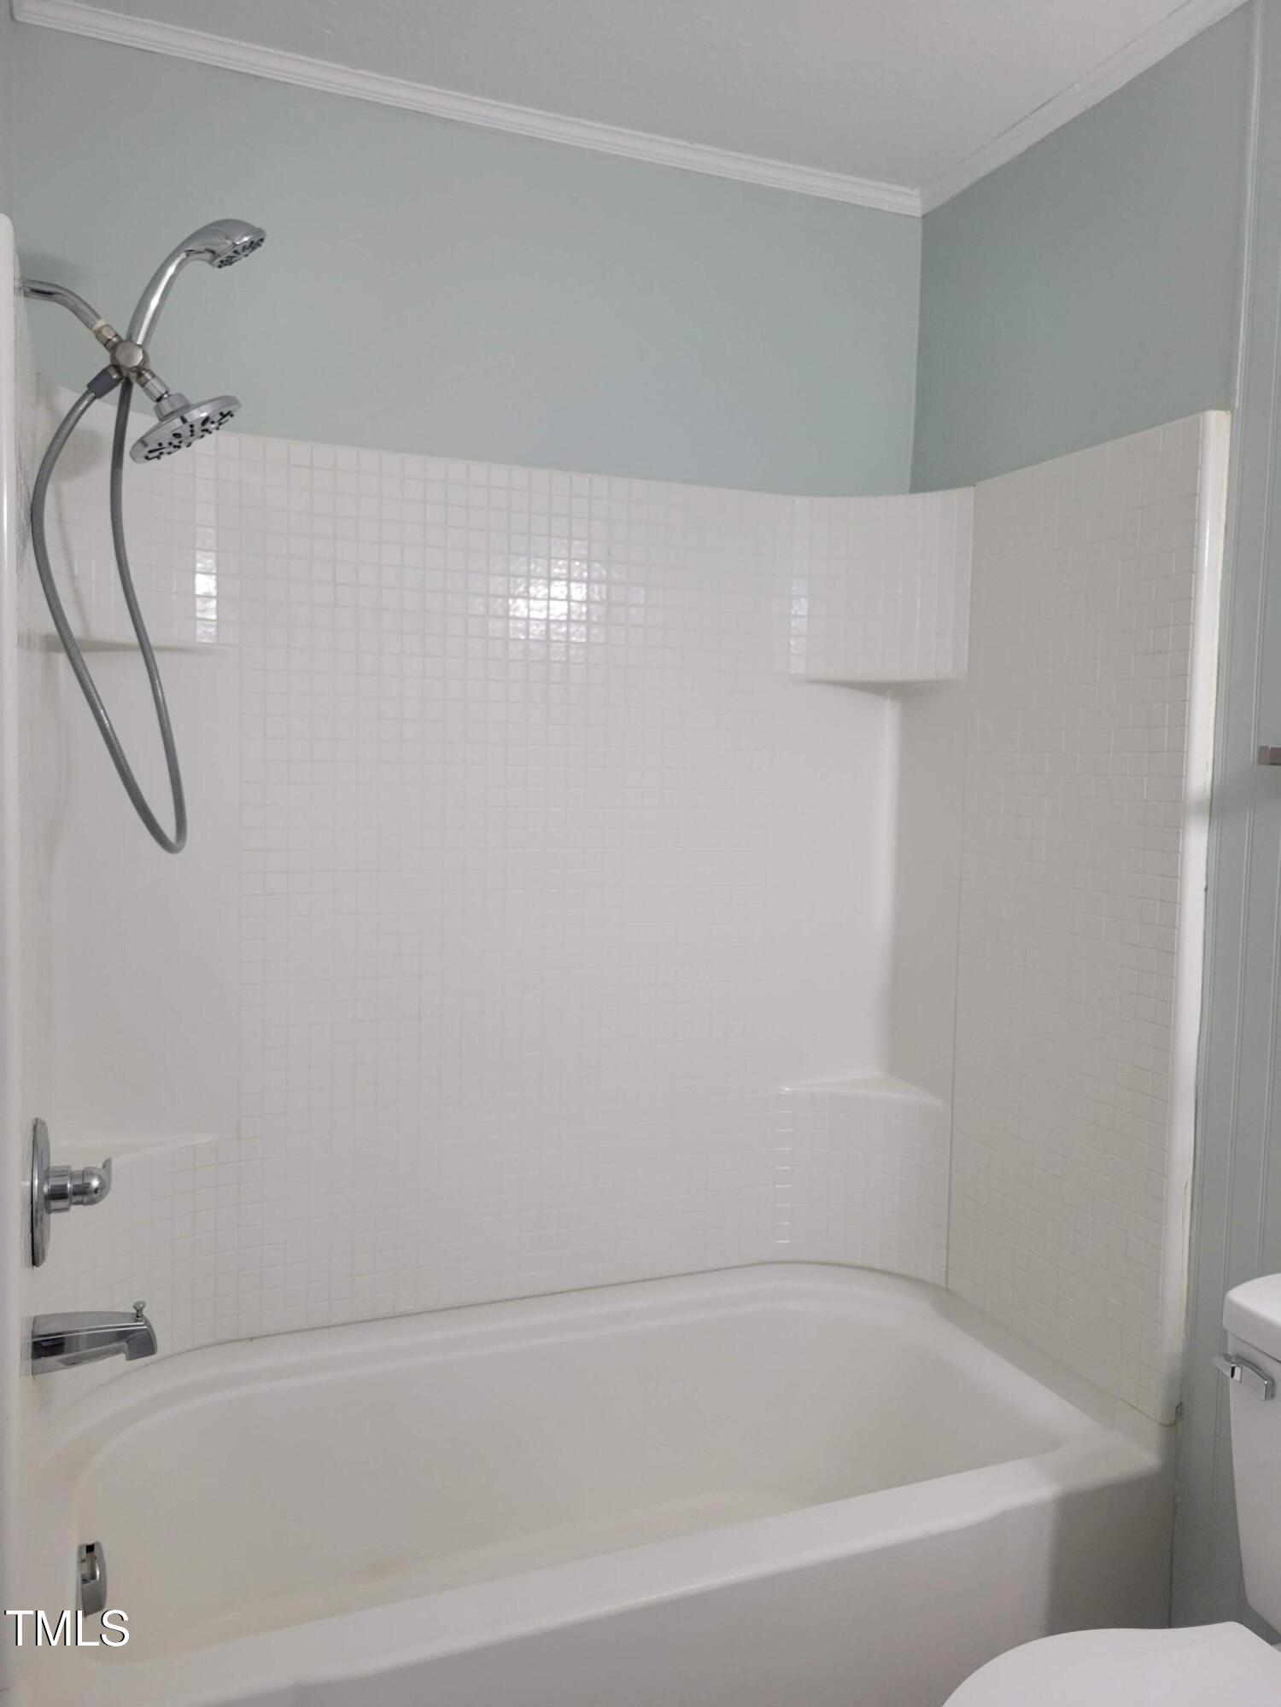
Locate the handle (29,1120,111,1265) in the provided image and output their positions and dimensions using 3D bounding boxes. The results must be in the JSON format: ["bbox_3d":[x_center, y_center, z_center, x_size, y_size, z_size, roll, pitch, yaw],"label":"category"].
[{"bbox_3d":[-0.687,0.407,1.554,0.089,0.183,0.181,-1,4,-23],"label":"handle"}]

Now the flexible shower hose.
[{"bbox_3d":[-0.630,-0.285,1.525,0.167,0.567,0.082,-1,4,-23],"label":"flexible shower hose"}]

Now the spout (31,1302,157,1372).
[{"bbox_3d":[-0.668,0.590,1.573,0.137,0.059,0.063,-1,4,-23],"label":"spout"}]

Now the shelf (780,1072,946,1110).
[{"bbox_3d":[0.398,0.443,2.307,0.237,0.024,0.228,-1,4,-23],"label":"shelf"}]

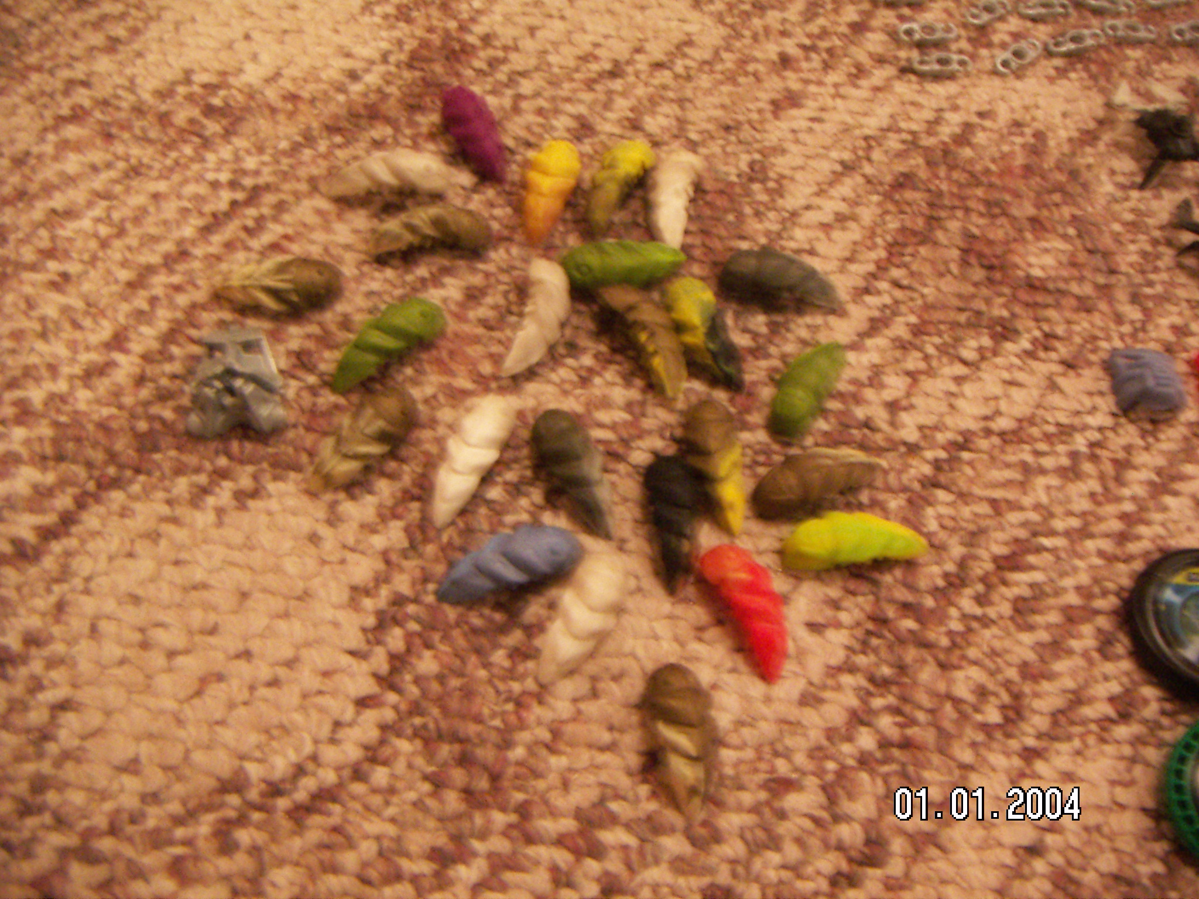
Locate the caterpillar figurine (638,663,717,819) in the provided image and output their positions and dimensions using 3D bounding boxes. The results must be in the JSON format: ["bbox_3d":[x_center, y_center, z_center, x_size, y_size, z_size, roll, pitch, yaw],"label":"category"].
[{"bbox_3d":[0.024,0.085,0.364,0.018,0.015,0.045,-6,60,-4],"label":"caterpillar figurine"}]

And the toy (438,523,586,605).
[{"bbox_3d":[-0.029,0.035,0.392,0.046,0.015,0.017,-19,62,-11],"label":"toy"}]

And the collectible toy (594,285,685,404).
[{"bbox_3d":[0.016,-0.040,0.435,0.017,0.016,0.047,-22,62,-12],"label":"collectible toy"}]

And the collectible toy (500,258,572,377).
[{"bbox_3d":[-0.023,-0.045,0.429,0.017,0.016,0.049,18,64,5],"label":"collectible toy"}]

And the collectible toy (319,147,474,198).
[{"bbox_3d":[-0.087,-0.114,0.520,0.055,0.015,0.017,-5,58,-3],"label":"collectible toy"}]

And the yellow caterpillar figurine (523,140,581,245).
[{"bbox_3d":[-0.018,-0.093,0.454,0.019,0.016,0.047,14,63,3],"label":"yellow caterpillar figurine"}]

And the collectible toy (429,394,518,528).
[{"bbox_3d":[-0.046,0.003,0.447,0.017,0.015,0.054,22,60,13],"label":"collectible toy"}]

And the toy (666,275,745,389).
[{"bbox_3d":[0.037,-0.041,0.437,0.017,0.015,0.046,-18,62,-11],"label":"toy"}]

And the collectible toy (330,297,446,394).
[{"bbox_3d":[-0.074,-0.037,0.433,0.046,0.015,0.017,-35,66,-19],"label":"collectible toy"}]

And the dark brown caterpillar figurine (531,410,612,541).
[{"bbox_3d":[-0.009,0.007,0.409,0.018,0.015,0.046,-20,62,-12],"label":"dark brown caterpillar figurine"}]

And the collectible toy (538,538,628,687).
[{"bbox_3d":[-0.007,0.053,0.416,0.017,0.015,0.053,22,61,13],"label":"collectible toy"}]

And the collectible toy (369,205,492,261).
[{"bbox_3d":[-0.068,-0.088,0.504,0.051,0.015,0.017,-12,59,-8],"label":"collectible toy"}]

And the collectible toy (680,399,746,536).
[{"bbox_3d":[0.044,0.005,0.446,0.017,0.015,0.052,-8,58,-5],"label":"collectible toy"}]

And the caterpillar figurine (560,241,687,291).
[{"bbox_3d":[0.009,-0.066,0.442,0.045,0.016,0.018,-6,64,-7],"label":"caterpillar figurine"}]

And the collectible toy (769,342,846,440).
[{"bbox_3d":[0.080,-0.024,0.464,0.017,0.015,0.051,27,62,16],"label":"collectible toy"}]

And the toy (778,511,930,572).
[{"bbox_3d":[0.082,0.030,0.398,0.047,0.016,0.018,-3,64,-5],"label":"toy"}]

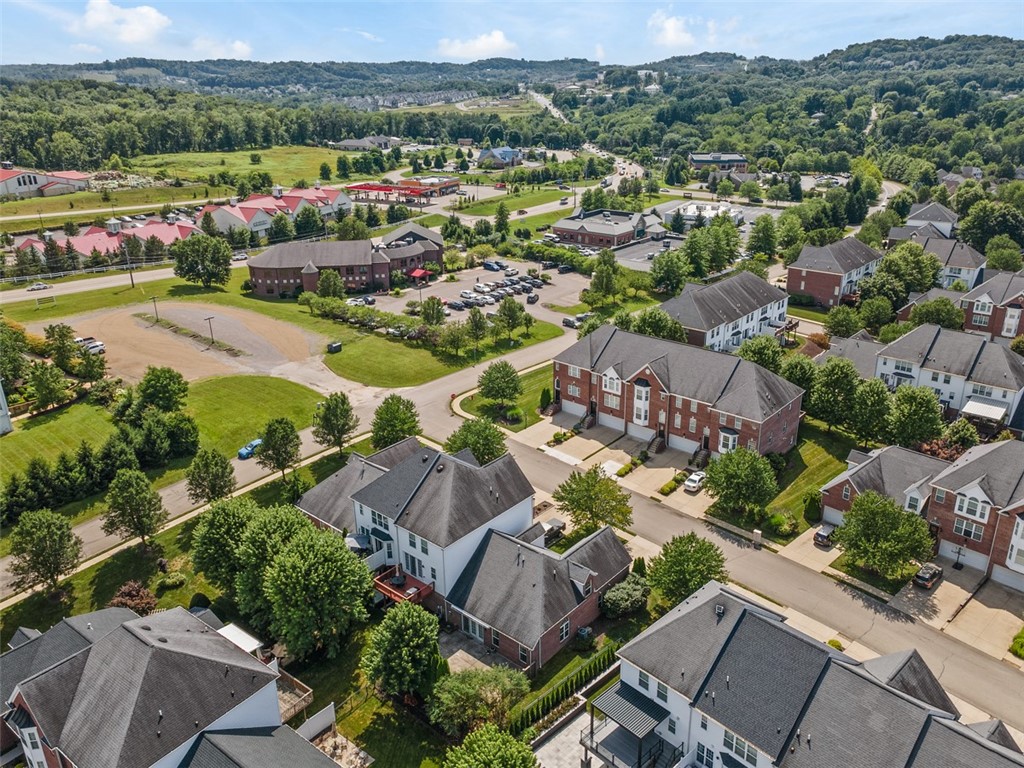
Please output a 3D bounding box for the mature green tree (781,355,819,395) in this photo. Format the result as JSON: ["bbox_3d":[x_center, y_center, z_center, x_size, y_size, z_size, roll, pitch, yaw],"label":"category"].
[{"bbox_3d":[46.370,0.380,114.810,6.300,10.500,6.300,-1,21,0],"label":"mature green tree"}]

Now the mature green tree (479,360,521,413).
[{"bbox_3d":[-1.876,0.323,116.814,7.300,8.600,7.300,-1,21,0],"label":"mature green tree"}]

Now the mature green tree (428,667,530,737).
[{"bbox_3d":[-2.701,26.384,59.000,8.500,5.600,7.200,-1,20,0],"label":"mature green tree"}]

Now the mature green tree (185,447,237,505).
[{"bbox_3d":[-36.716,11.855,87.187,6.246,8.622,6.246,-1,20,0],"label":"mature green tree"}]

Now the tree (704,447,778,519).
[{"bbox_3d":[27.828,12.034,86.444,8.809,8.757,8.809,-1,20,0],"label":"tree"}]

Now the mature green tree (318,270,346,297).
[{"bbox_3d":[-49.596,-27.303,194.290,7.637,8.514,7.637,-1,20,0],"label":"mature green tree"}]

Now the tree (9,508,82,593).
[{"bbox_3d":[-46.971,17.090,71.969,6.366,9.342,6.366,-1,20,0],"label":"tree"}]

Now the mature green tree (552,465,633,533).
[{"bbox_3d":[9.440,13.880,83.600,9.330,8.420,9.330,-1,21,0],"label":"mature green tree"}]

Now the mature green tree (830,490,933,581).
[{"bbox_3d":[41.812,17.576,80.459,10.400,10.700,10.400,-1,21,0],"label":"mature green tree"}]

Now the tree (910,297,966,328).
[{"bbox_3d":[93.560,-14.760,156.500,10.900,8.500,10.900,12,25,29],"label":"tree"}]

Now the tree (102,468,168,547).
[{"bbox_3d":[-45.770,15.410,86.750,7.040,10.730,7.040,-1,21,0],"label":"tree"}]

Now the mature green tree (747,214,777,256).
[{"bbox_3d":[78.130,-46.000,222.700,8.840,14.030,8.840,-1,21,0],"label":"mature green tree"}]

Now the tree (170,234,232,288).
[{"bbox_3d":[-84.214,-33.319,193.310,15.300,14.200,15.300,-1,21,0],"label":"tree"}]

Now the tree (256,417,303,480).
[{"bbox_3d":[-31.708,9.095,97.349,6.200,9.800,6.200,-1,21,0],"label":"tree"}]

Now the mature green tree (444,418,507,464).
[{"bbox_3d":[-5.030,8.890,98.200,8.800,8.500,8.800,-2,21,-3],"label":"mature green tree"}]

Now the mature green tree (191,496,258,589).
[{"bbox_3d":[-29.257,16.735,73.669,7.462,10.605,7.462,-1,20,0],"label":"mature green tree"}]

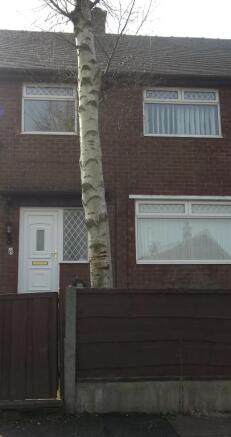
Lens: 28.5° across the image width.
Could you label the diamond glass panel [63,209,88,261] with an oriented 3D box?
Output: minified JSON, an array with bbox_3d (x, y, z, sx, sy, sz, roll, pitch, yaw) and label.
[{"bbox_3d":[-0.848,0.339,9.639,0.545,1.110,0.060,0,-9,-5],"label":"diamond glass panel"}]

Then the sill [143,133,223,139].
[{"bbox_3d":[1.411,-1.718,9.474,1.739,0.055,0.120,0,-9,-5],"label":"sill"}]

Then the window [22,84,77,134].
[{"bbox_3d":[-1.363,-2.260,9.365,1.106,1.081,0.100,0,-9,-5],"label":"window"}]

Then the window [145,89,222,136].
[{"bbox_3d":[1.409,-2.241,9.613,1.654,1.073,0.100,0,-9,-5],"label":"window"}]

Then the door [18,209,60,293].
[{"bbox_3d":[-1.578,0.789,9.497,0.850,2.030,0.080,0,-9,-5],"label":"door"}]

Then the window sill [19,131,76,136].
[{"bbox_3d":[-1.352,-1.729,9.226,1.158,0.052,0.120,0,-9,-5],"label":"window sill"}]

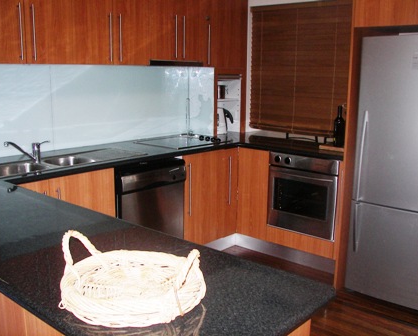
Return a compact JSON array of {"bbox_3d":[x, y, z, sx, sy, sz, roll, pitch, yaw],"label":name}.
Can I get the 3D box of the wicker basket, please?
[{"bbox_3d":[-0.181,0.250,1.136,0.360,0.147,0.345,0,11,0],"label":"wicker basket"}]

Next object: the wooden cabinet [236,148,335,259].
[{"bbox_3d":[0.791,0.214,3.915,0.930,0.765,0.620,10,15,41],"label":"wooden cabinet"}]

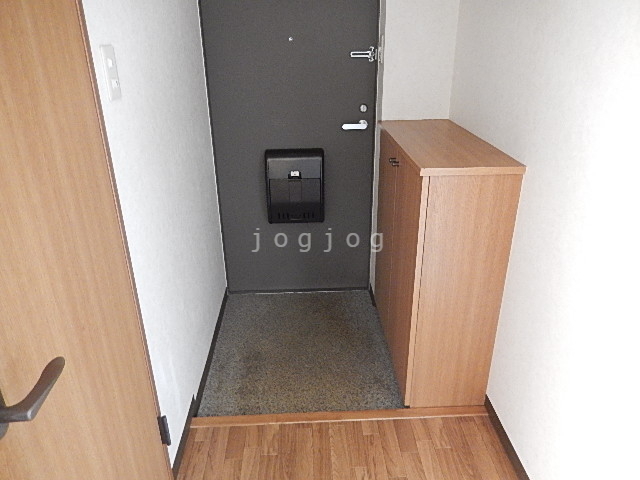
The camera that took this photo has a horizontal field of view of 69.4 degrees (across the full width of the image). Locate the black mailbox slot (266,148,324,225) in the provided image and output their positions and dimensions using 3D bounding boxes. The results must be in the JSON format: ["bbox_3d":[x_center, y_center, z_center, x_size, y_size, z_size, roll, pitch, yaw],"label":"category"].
[{"bbox_3d":[-0.126,-0.280,2.427,0.293,0.375,0.090,-1,24,-2],"label":"black mailbox slot"}]

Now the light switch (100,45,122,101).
[{"bbox_3d":[-0.503,-0.405,1.120,0.009,0.120,0.069,-1,24,-2],"label":"light switch"}]

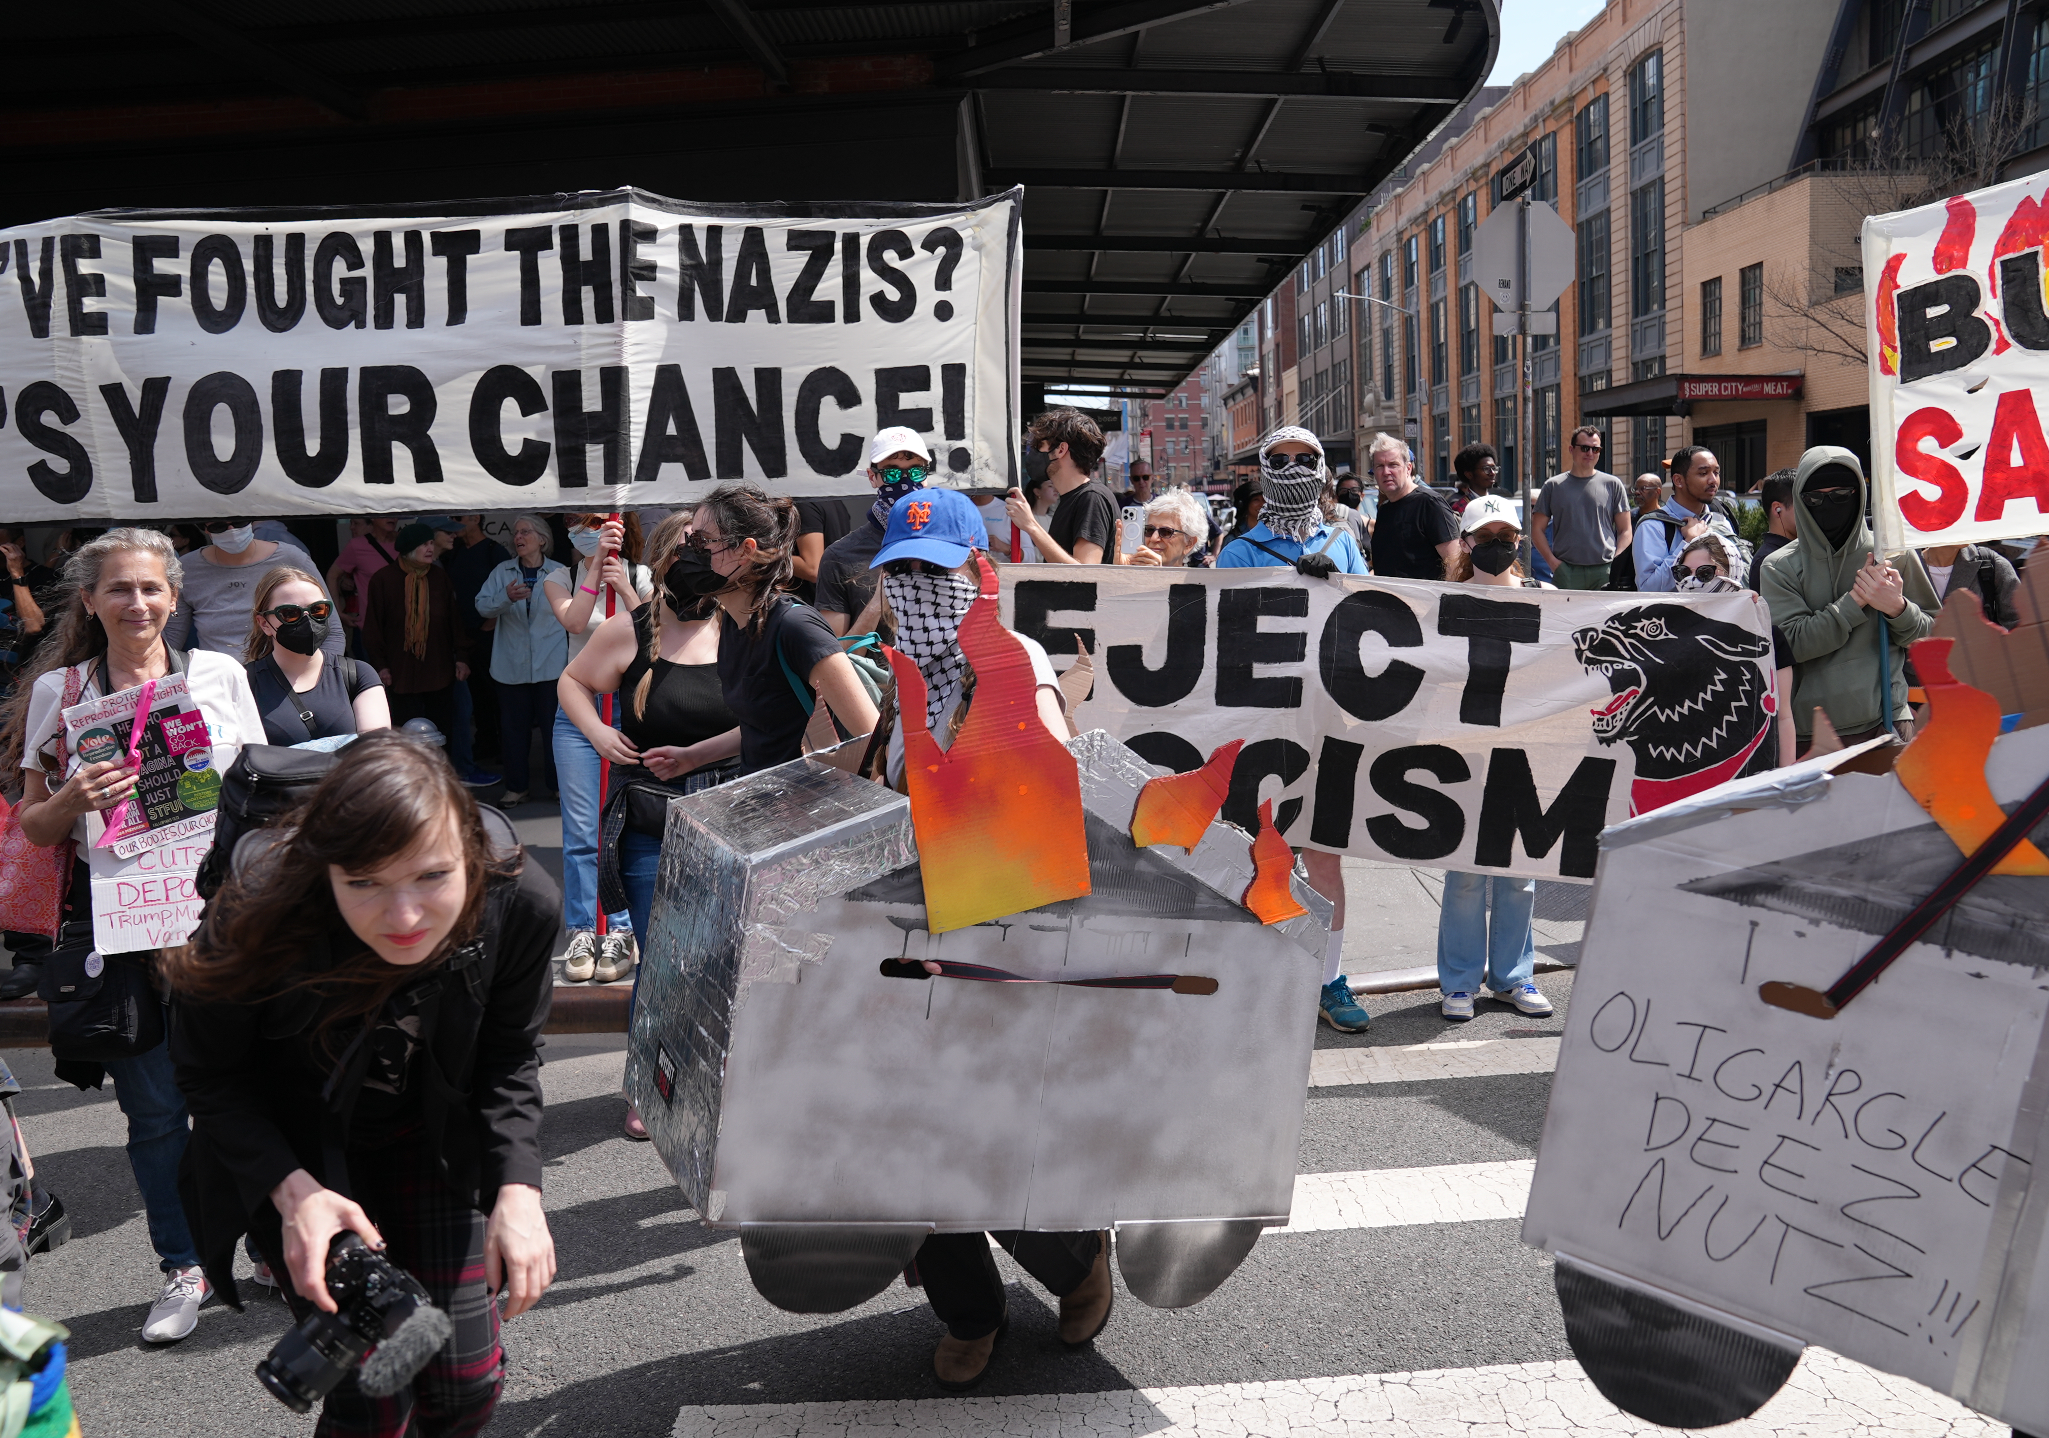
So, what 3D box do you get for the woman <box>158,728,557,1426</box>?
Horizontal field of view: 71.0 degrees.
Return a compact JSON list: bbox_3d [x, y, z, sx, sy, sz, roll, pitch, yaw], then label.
[{"bbox_3d":[-0.691,0.710,1.696,0.550,1.460,0.720,-7,10,-18],"label":"woman"}]

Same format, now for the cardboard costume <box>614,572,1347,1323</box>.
[{"bbox_3d":[-0.090,0.348,2.625,1.021,1.163,0.726,8,-1,-24],"label":"cardboard costume"}]

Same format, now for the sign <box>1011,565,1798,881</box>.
[{"bbox_3d":[0.820,0.012,4.070,2.430,0.800,0.120,3,9,6],"label":"sign"}]

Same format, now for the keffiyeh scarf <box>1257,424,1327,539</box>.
[{"bbox_3d":[0.794,-0.702,4.280,0.215,0.340,0.250,-3,9,7],"label":"keffiyeh scarf"}]

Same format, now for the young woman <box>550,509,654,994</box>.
[{"bbox_3d":[-1.405,0.049,4.750,0.450,1.610,0.380,-1,9,0],"label":"young woman"}]

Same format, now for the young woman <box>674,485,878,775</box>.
[{"bbox_3d":[-0.590,0.285,3.490,0.450,1.700,0.500,-11,11,-40],"label":"young woman"}]

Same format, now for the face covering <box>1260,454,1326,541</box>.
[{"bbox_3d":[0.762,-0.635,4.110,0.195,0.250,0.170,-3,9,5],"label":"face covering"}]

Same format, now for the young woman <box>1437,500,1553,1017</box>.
[{"bbox_3d":[1.392,0.114,4.329,0.480,1.580,0.380,-3,9,6],"label":"young woman"}]

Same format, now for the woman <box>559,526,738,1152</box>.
[{"bbox_3d":[-0.870,0.287,3.775,0.600,1.650,0.380,-5,9,-8],"label":"woman"}]

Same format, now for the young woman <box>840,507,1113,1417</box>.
[{"bbox_3d":[-0.101,0.406,2.718,0.500,1.650,0.500,-2,9,15],"label":"young woman"}]

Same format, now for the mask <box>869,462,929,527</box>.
[{"bbox_3d":[-0.388,-0.688,4.450,0.170,0.185,0.150,-6,9,-10],"label":"mask"}]

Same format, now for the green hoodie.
[{"bbox_3d":[2.477,-0.380,4.320,0.480,0.850,0.380,-1,10,18],"label":"green hoodie"}]

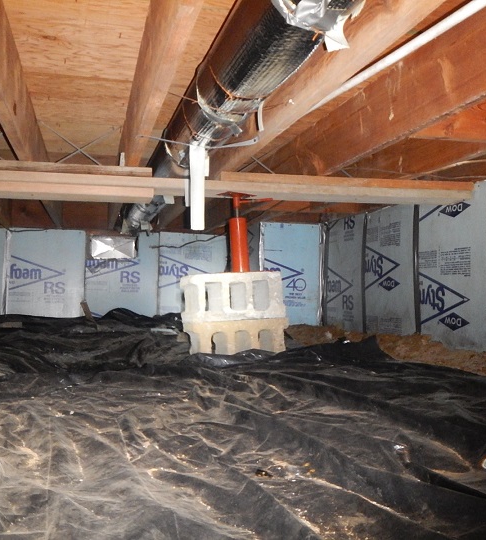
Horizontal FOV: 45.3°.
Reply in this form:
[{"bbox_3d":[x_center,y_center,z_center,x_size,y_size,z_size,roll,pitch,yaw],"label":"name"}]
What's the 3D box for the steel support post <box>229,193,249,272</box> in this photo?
[{"bbox_3d":[-0.015,-0.155,2.470,0.080,0.335,0.080,-5,-2,0],"label":"steel support post"}]

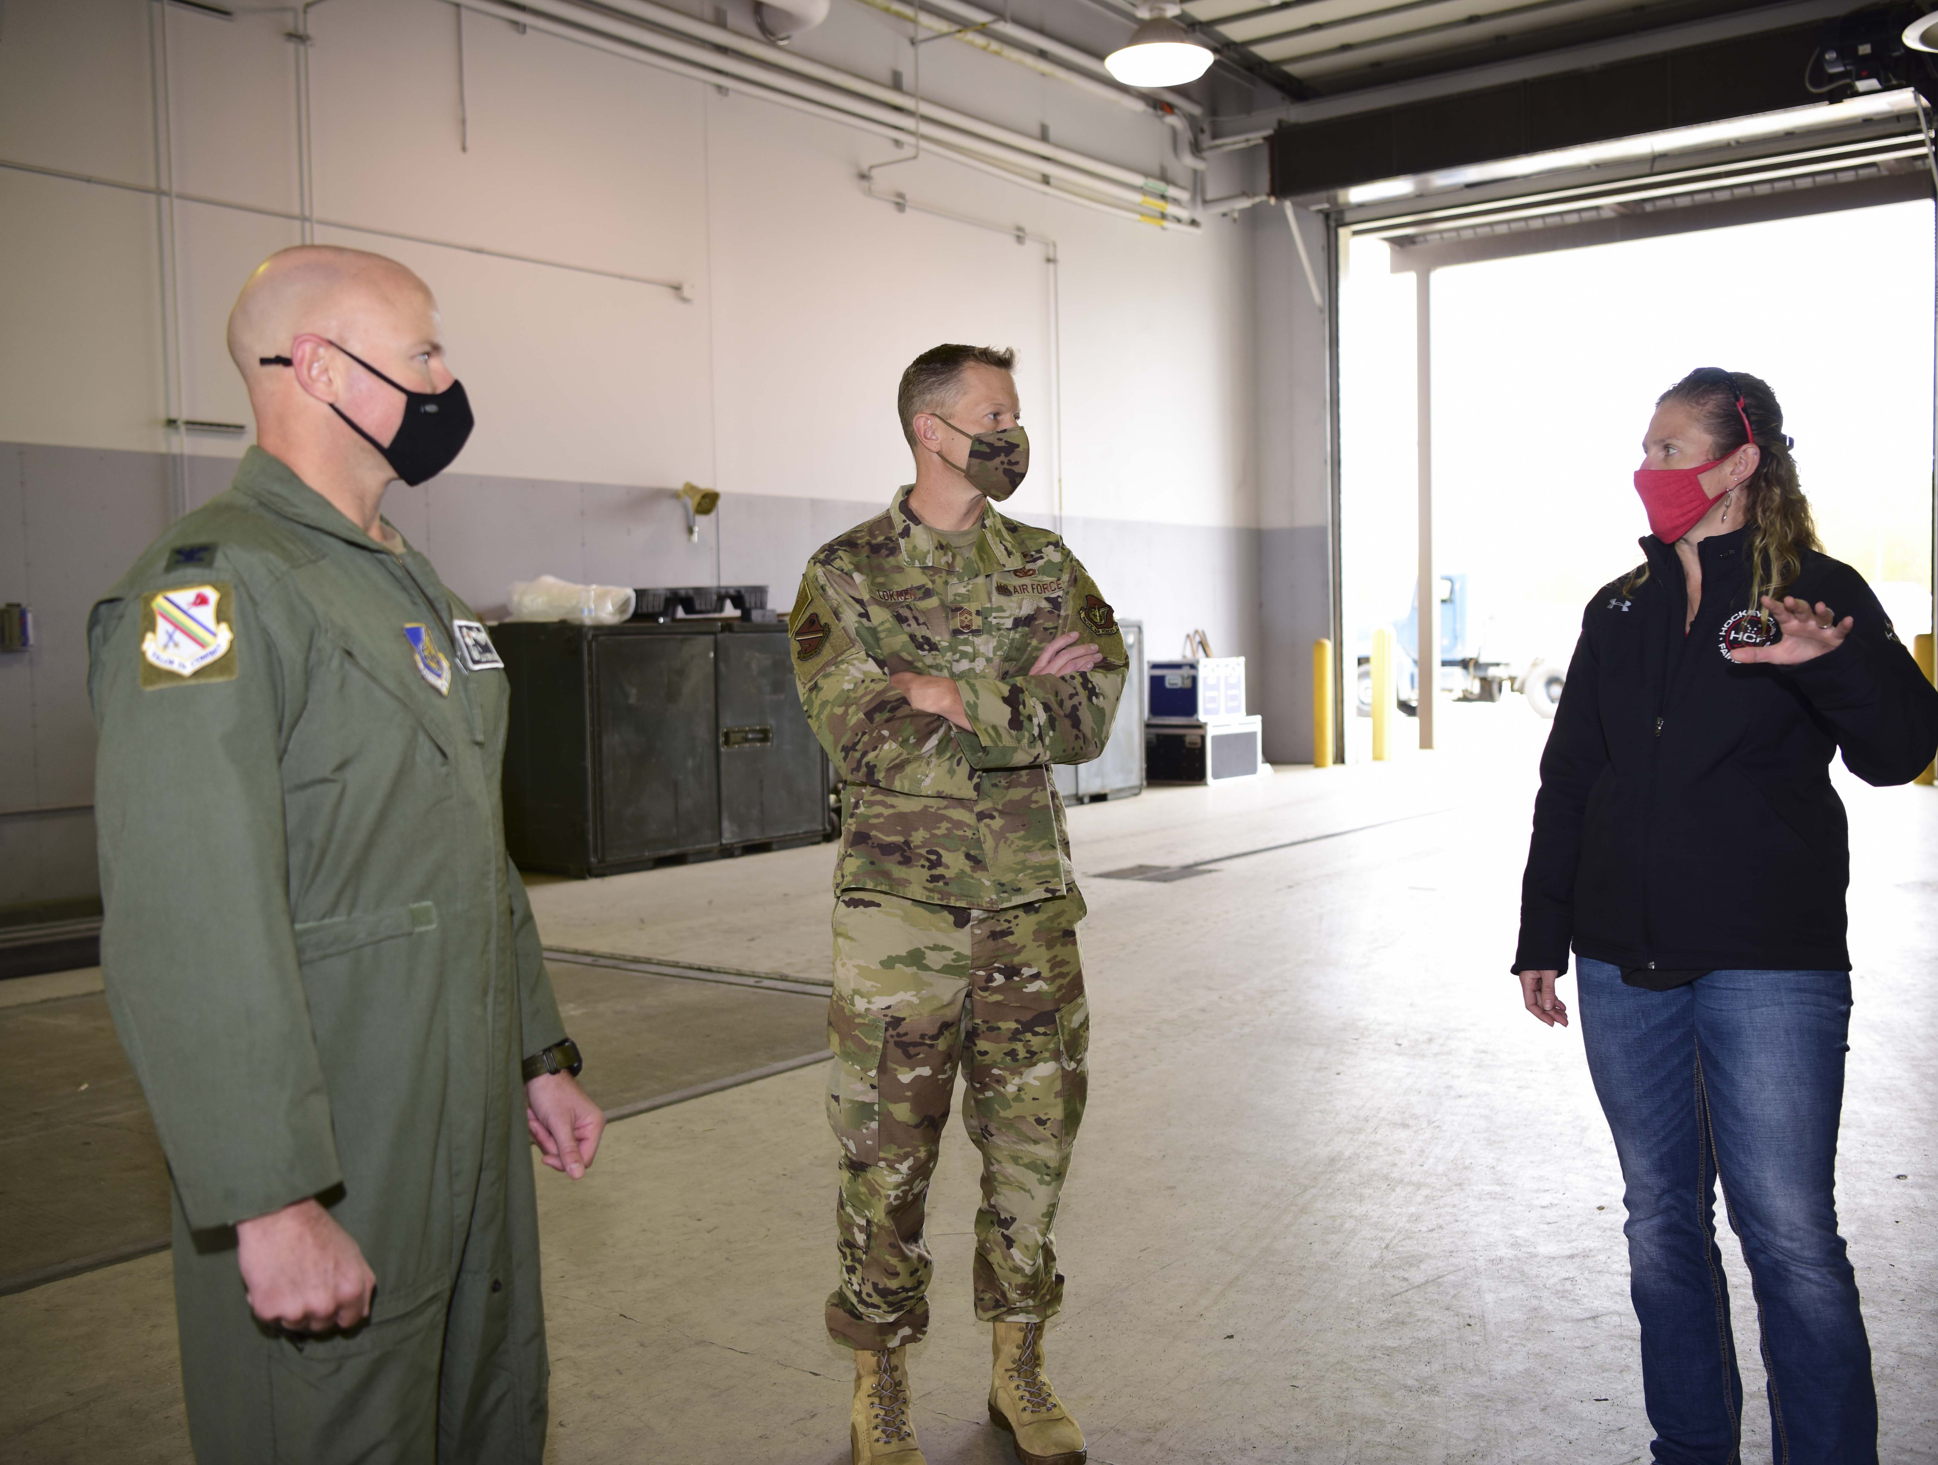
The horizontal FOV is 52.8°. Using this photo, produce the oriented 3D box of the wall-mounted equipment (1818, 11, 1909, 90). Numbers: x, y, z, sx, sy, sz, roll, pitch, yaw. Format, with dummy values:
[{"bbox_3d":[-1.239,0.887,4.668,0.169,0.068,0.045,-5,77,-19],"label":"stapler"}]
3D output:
[{"bbox_3d":[7.081,-5.398,15.451,0.600,0.430,0.380,1,3,37],"label":"wall-mounted equipment"}]

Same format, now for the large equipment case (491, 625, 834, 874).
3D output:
[{"bbox_3d":[-2.016,0.052,12.473,1.050,1.470,2.130,1,3,37],"label":"large equipment case"}]

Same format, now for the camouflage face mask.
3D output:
[{"bbox_3d":[0.037,-0.433,3.110,0.115,0.130,0.140,0,3,29],"label":"camouflage face mask"}]

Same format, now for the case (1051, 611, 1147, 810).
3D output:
[{"bbox_3d":[0.405,-0.158,15.934,1.050,1.470,2.130,1,3,37],"label":"case"}]

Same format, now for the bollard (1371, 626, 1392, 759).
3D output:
[{"bbox_3d":[4.308,-0.403,20.419,0.175,1.382,0.175,-1,3,12],"label":"bollard"}]

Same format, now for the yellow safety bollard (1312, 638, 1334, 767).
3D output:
[{"bbox_3d":[3.562,-0.302,19.672,0.175,1.280,0.175,-1,3,10],"label":"yellow safety bollard"}]

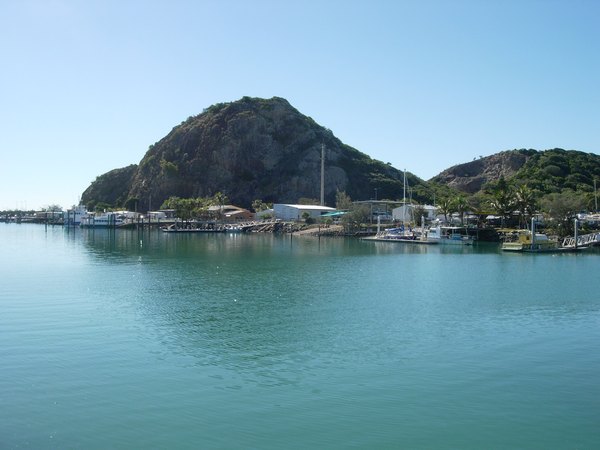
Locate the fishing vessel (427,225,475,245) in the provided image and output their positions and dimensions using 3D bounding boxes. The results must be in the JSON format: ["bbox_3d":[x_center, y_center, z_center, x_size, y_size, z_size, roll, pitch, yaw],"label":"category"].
[{"bbox_3d":[31.987,2.125,140.000,10.200,4.200,3.600,0,1,20],"label":"fishing vessel"}]

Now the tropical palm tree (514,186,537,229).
[{"bbox_3d":[54.090,-4.318,158.000,5.600,10.800,5.600,0,1,0],"label":"tropical palm tree"}]

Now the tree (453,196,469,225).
[{"bbox_3d":[42.884,-4.008,176.000,4.500,8.200,4.500,0,1,0],"label":"tree"}]

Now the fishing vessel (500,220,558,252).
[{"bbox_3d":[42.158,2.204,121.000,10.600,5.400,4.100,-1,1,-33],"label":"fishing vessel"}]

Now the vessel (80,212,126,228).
[{"bbox_3d":[-84.125,-1.927,282.000,19.500,6.800,5.800,0,1,-4],"label":"vessel"}]

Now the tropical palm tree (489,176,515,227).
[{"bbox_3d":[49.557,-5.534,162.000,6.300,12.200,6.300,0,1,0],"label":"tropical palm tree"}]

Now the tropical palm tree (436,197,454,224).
[{"bbox_3d":[38.877,-3.741,176.000,4.800,7.800,4.800,0,1,0],"label":"tropical palm tree"}]

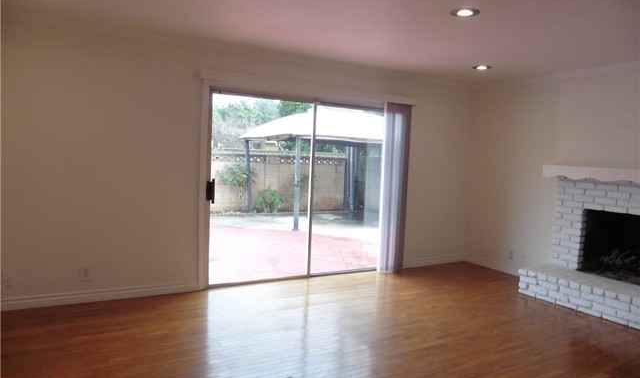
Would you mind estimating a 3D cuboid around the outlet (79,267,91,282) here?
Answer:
[{"bbox_3d":[-2.078,0.765,3.936,0.076,0.118,0.013,0,5,-28],"label":"outlet"}]

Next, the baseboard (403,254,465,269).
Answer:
[{"bbox_3d":[1.510,0.961,5.840,1.093,0.100,0.018,0,5,-28],"label":"baseboard"}]

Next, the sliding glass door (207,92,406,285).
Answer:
[{"bbox_3d":[-0.027,0.009,5.010,2.440,2.020,0.120,0,5,-28],"label":"sliding glass door"}]

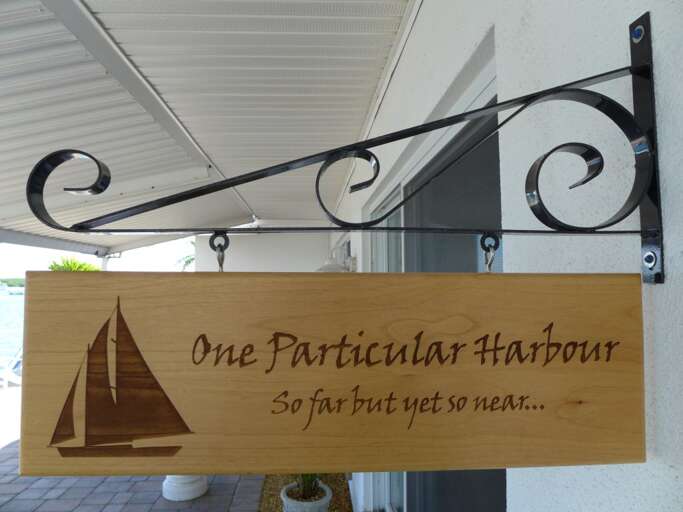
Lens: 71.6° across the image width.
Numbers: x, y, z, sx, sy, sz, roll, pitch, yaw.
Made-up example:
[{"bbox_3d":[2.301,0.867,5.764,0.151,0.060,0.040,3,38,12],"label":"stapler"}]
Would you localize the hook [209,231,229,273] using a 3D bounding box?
[{"bbox_3d":[-0.120,-0.003,0.462,0.019,0.039,0.013,0,-4,-3],"label":"hook"}]

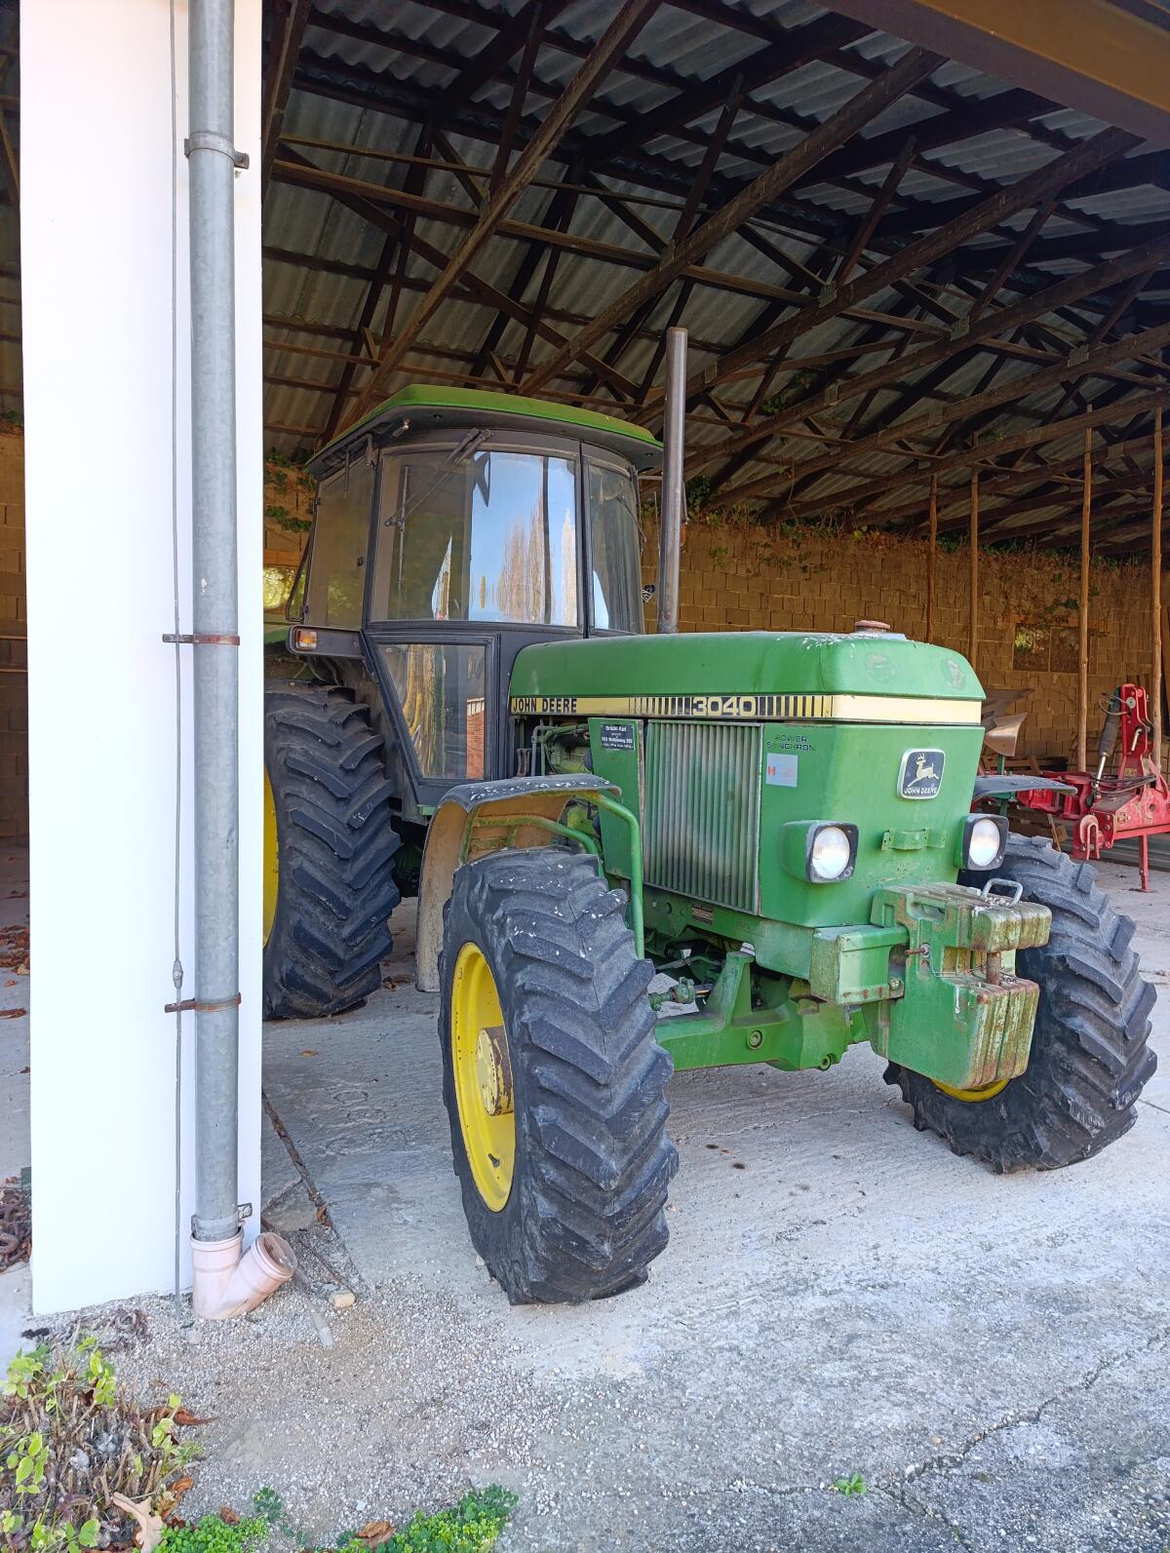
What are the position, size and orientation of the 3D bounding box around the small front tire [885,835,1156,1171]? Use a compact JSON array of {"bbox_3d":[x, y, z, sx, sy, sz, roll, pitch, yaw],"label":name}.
[{"bbox_3d":[1.396,0.742,3.537,0.325,1.120,1.131,3,2,-20],"label":"small front tire"}]

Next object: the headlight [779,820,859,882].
[{"bbox_3d":[0.595,0.183,2.615,0.170,0.151,0.094,0,3,-30],"label":"headlight"}]

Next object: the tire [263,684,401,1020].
[{"bbox_3d":[-1.360,0.341,5.012,0.460,1.619,1.627,0,3,-30],"label":"tire"}]

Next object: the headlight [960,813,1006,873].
[{"bbox_3d":[1.087,0.181,2.889,0.170,0.153,0.086,0,3,-30],"label":"headlight"}]

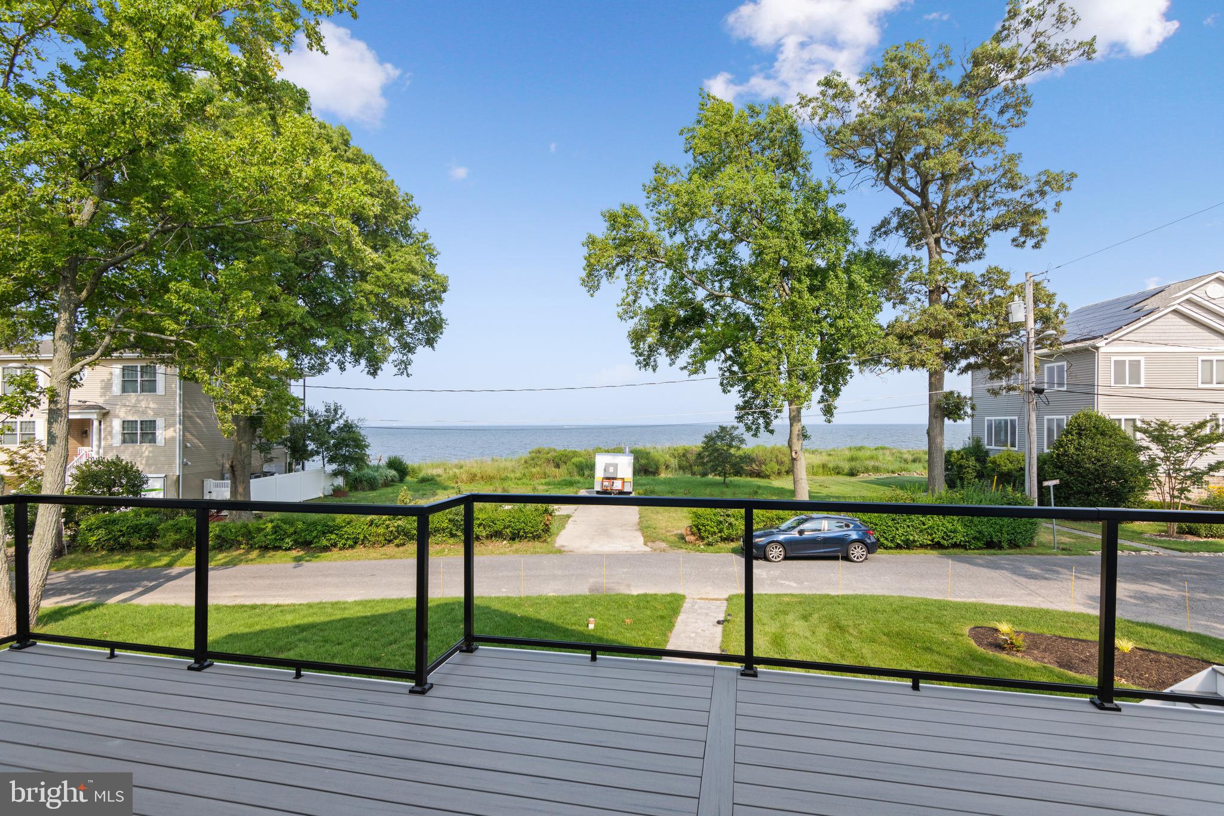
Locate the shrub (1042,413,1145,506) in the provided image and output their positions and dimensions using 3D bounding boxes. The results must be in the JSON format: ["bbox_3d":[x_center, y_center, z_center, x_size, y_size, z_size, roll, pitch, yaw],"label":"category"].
[{"bbox_3d":[23.944,2.723,27.082,5.320,5.260,4.700,0,-2,0],"label":"shrub"}]

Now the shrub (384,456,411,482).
[{"bbox_3d":[-17.504,4.948,44.434,2.150,2.100,2.100,1,-2,-22],"label":"shrub"}]

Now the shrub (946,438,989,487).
[{"bbox_3d":[24.066,3.801,36.858,2.910,3.710,2.700,0,-2,0],"label":"shrub"}]

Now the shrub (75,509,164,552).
[{"bbox_3d":[-18.502,4.502,20.523,2.600,1.450,2.100,1,-3,-42],"label":"shrub"}]

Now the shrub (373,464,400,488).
[{"bbox_3d":[-17.312,5.138,41.825,2.100,1.590,1.900,0,-2,0],"label":"shrub"}]

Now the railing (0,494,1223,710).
[{"bbox_3d":[-0.396,1.125,3.305,7.750,1.080,0.820,-1,-2,13],"label":"railing"}]

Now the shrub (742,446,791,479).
[{"bbox_3d":[13.395,4.627,47.044,4.100,2.700,3.200,-1,-2,16],"label":"shrub"}]

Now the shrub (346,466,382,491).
[{"bbox_3d":[-17.718,5.046,38.925,2.600,1.600,2.200,0,-2,0],"label":"shrub"}]

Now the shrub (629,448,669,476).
[{"bbox_3d":[3.090,4.776,48.240,3.700,2.590,3.200,0,-2,0],"label":"shrub"}]

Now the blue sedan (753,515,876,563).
[{"bbox_3d":[6.698,4.355,18.774,4.460,1.460,1.820,0,-2,2],"label":"blue sedan"}]

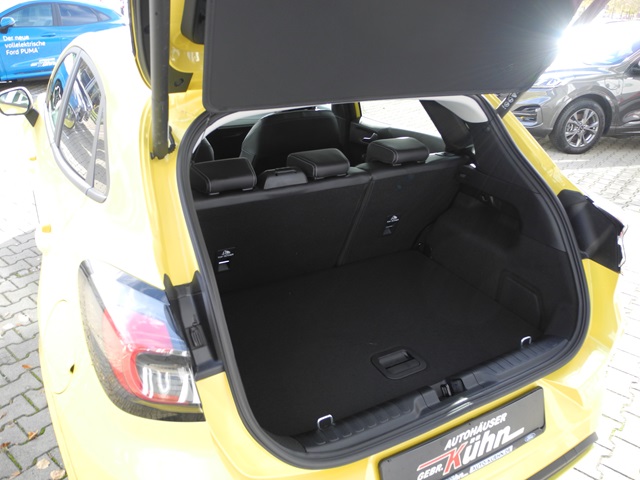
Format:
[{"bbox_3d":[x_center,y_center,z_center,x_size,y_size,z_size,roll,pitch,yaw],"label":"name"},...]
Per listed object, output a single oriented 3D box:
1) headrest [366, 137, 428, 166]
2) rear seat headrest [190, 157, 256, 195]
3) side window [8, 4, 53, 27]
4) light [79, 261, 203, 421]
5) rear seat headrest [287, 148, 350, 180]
[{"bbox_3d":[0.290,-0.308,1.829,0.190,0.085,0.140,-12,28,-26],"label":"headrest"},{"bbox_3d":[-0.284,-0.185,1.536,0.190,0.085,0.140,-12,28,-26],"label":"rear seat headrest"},{"bbox_3d":[-5.281,-4.109,9.476,0.080,0.390,0.900,14,28,25],"label":"side window"},{"bbox_3d":[-0.351,0.198,1.011,0.175,0.260,0.310,-12,28,-26],"label":"light"},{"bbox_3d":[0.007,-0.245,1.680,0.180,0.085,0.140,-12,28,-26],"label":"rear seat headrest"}]

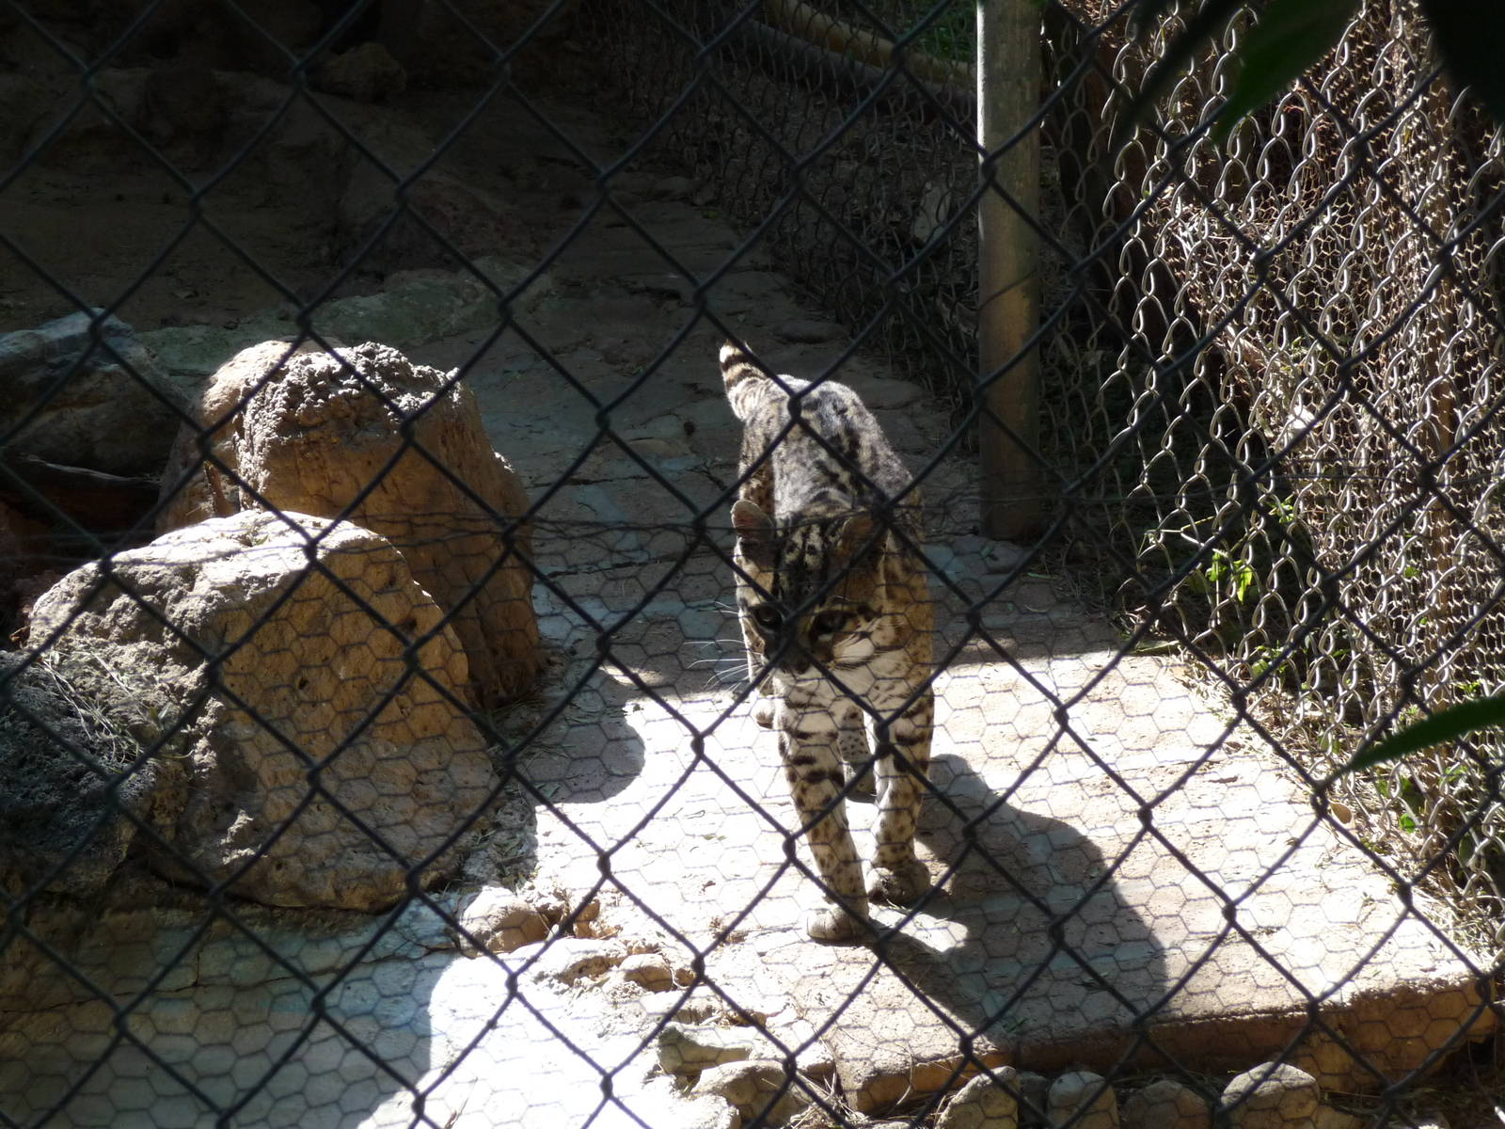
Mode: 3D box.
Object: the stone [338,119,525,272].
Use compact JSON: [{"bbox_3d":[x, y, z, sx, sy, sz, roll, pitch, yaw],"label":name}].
[{"bbox_3d":[-0.427,-0.492,5.521,0.228,0.165,0.200,0,16,0],"label":"stone"}]

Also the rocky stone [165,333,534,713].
[{"bbox_3d":[-0.356,-0.042,3.757,0.325,0.285,0.250,0,16,0],"label":"rocky stone"}]

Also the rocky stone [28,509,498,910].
[{"bbox_3d":[-0.374,0.109,3.280,0.345,0.250,0.280,0,16,0],"label":"rocky stone"}]

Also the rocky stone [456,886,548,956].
[{"bbox_3d":[-0.186,0.268,3.116,0.066,0.040,0.056,0,16,0],"label":"rocky stone"}]

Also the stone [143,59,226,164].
[{"bbox_3d":[-0.804,-0.642,5.916,0.108,0.130,0.110,0,16,0],"label":"stone"}]

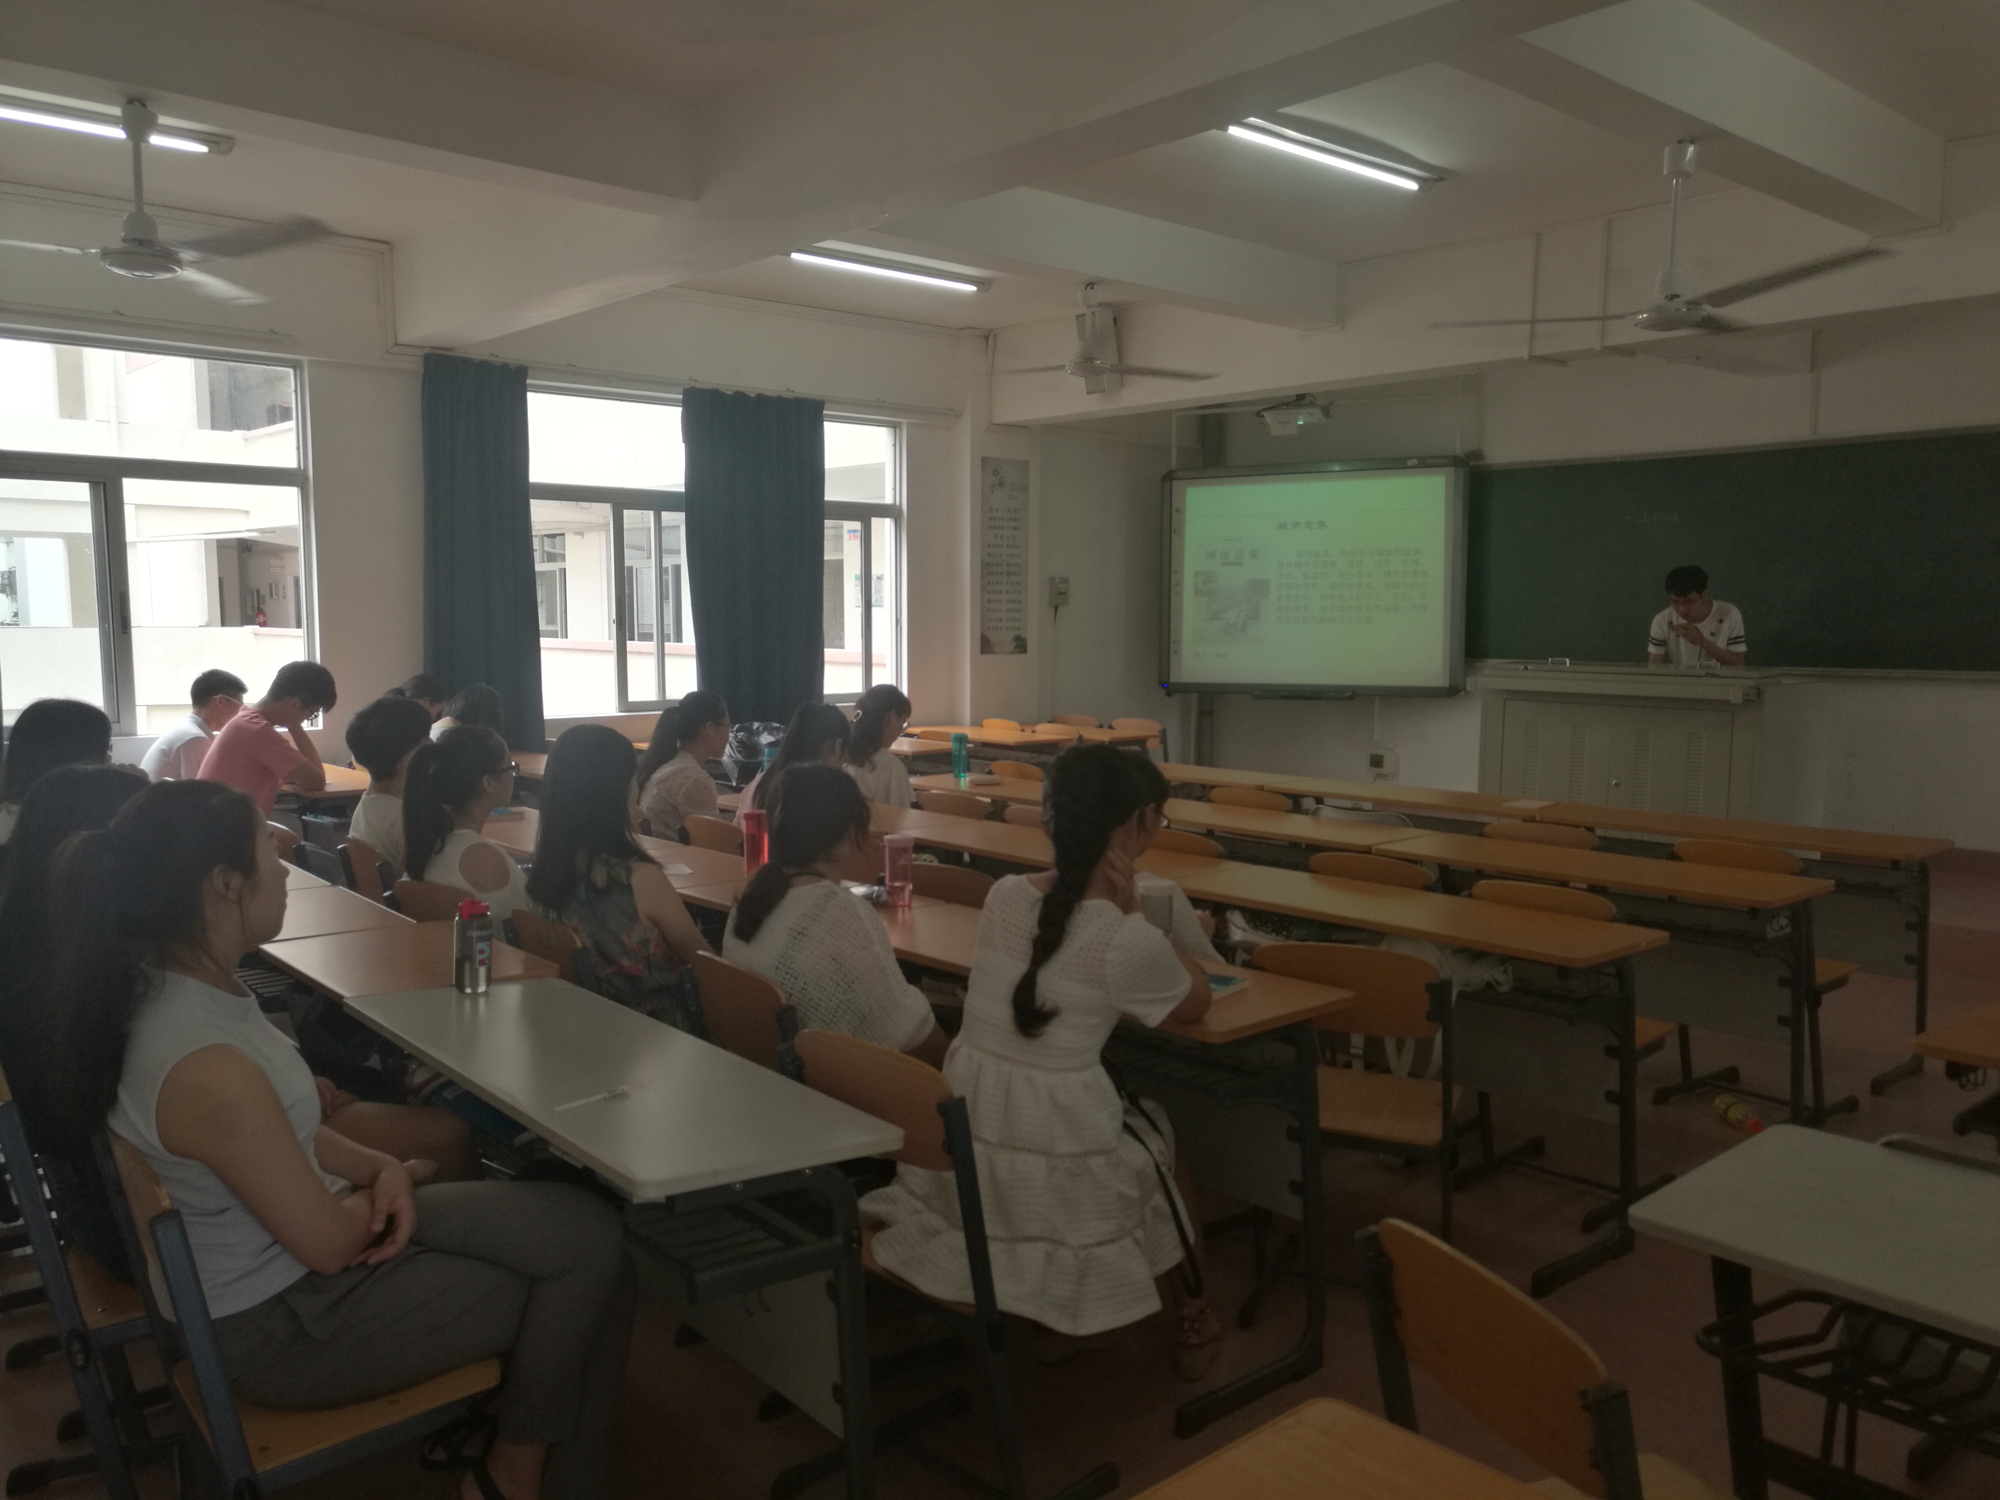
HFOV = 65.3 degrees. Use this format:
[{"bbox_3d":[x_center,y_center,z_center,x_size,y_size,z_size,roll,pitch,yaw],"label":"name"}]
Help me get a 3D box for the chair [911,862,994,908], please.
[{"bbox_3d":[0.007,0.708,4.094,0.500,0.810,0.420,-4,7,-41],"label":"chair"}]

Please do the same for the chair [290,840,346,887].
[{"bbox_3d":[-1.826,0.647,4.666,0.500,0.810,0.420,-4,7,-41],"label":"chair"}]

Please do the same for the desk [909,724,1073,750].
[{"bbox_3d":[-0.166,0.280,9.049,0.430,0.740,1.220,-5,7,-41],"label":"desk"}]

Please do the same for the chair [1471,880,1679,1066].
[{"bbox_3d":[1.444,0.720,3.971,0.510,0.820,0.420,-4,7,-41],"label":"chair"}]

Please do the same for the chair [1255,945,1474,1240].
[{"bbox_3d":[0.749,0.772,3.241,0.410,0.790,0.470,3,5,27],"label":"chair"}]

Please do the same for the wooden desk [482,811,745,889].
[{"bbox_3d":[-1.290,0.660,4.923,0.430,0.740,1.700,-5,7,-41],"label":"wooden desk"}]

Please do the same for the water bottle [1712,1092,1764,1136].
[{"bbox_3d":[2.111,1.044,4.466,0.065,0.065,0.212,0,5,-4],"label":"water bottle"}]

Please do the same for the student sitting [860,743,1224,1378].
[{"bbox_3d":[0.099,0.614,2.791,0.470,1.240,0.800,5,7,41],"label":"student sitting"}]

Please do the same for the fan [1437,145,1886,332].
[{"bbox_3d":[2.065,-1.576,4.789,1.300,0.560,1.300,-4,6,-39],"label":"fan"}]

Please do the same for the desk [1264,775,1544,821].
[{"bbox_3d":[1.639,0.551,6.194,0.410,0.745,1.200,-4,7,-41],"label":"desk"}]

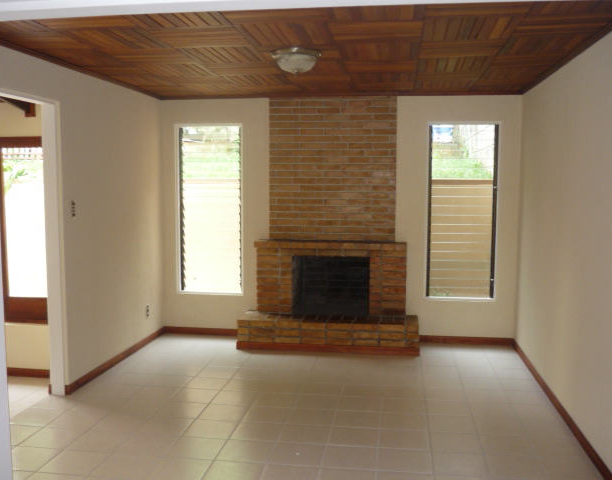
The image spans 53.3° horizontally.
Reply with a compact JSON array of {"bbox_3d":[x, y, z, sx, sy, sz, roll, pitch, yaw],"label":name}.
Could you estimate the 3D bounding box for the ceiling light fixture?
[{"bbox_3d":[-0.064,-1.194,4.106,0.325,0.147,0.325,1,5,7],"label":"ceiling light fixture"}]

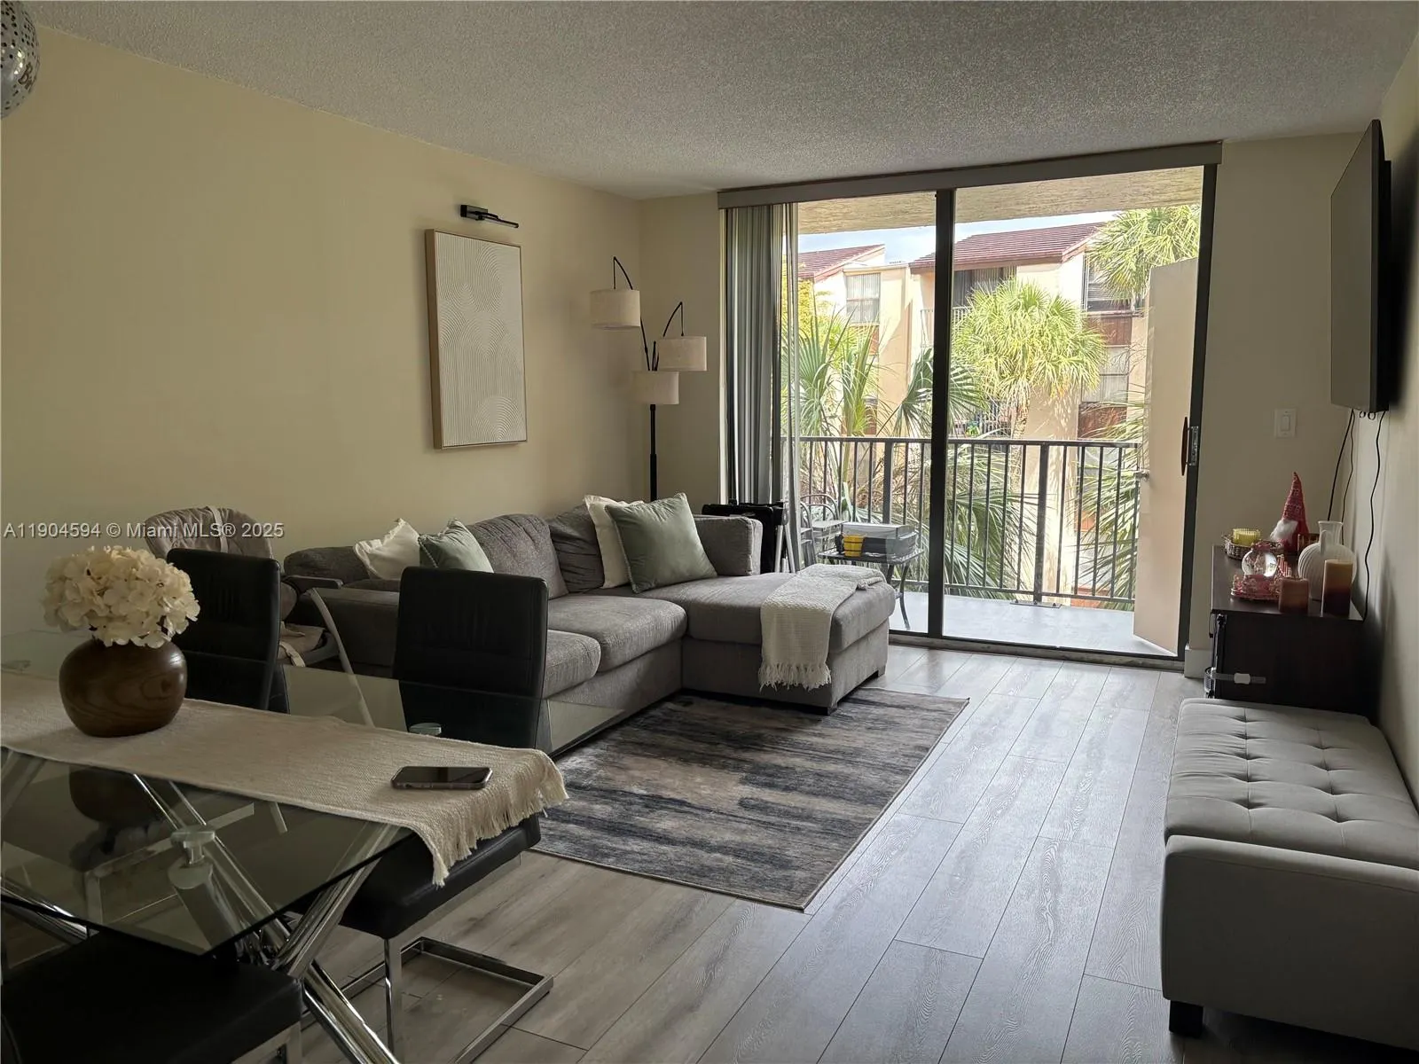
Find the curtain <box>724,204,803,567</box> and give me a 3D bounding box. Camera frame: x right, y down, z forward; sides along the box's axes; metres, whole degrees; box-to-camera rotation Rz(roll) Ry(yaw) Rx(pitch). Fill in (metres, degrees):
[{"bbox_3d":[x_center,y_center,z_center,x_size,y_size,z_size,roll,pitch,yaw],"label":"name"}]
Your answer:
[{"bbox_3d":[0.290,-0.586,5.838,0.430,2.330,0.110,3,9,26],"label":"curtain"}]

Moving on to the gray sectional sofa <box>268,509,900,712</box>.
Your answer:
[{"bbox_3d":[-0.367,0.390,4.471,1.640,0.830,2.320,3,9,26],"label":"gray sectional sofa"}]

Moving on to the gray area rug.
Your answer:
[{"bbox_3d":[0.027,0.842,4.167,1.530,0.012,2.120,3,9,26],"label":"gray area rug"}]

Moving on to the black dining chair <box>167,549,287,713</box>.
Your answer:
[{"bbox_3d":[-1.400,0.582,2.682,0.440,0.970,0.580,3,9,26],"label":"black dining chair"}]

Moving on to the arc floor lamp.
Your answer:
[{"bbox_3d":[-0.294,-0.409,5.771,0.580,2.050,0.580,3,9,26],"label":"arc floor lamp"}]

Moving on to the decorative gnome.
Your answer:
[{"bbox_3d":[2.540,-0.075,4.662,0.155,0.360,0.155,-3,8,-19],"label":"decorative gnome"}]

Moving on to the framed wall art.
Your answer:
[{"bbox_3d":[-1.035,-0.852,4.817,0.050,0.918,0.605,3,9,26],"label":"framed wall art"}]

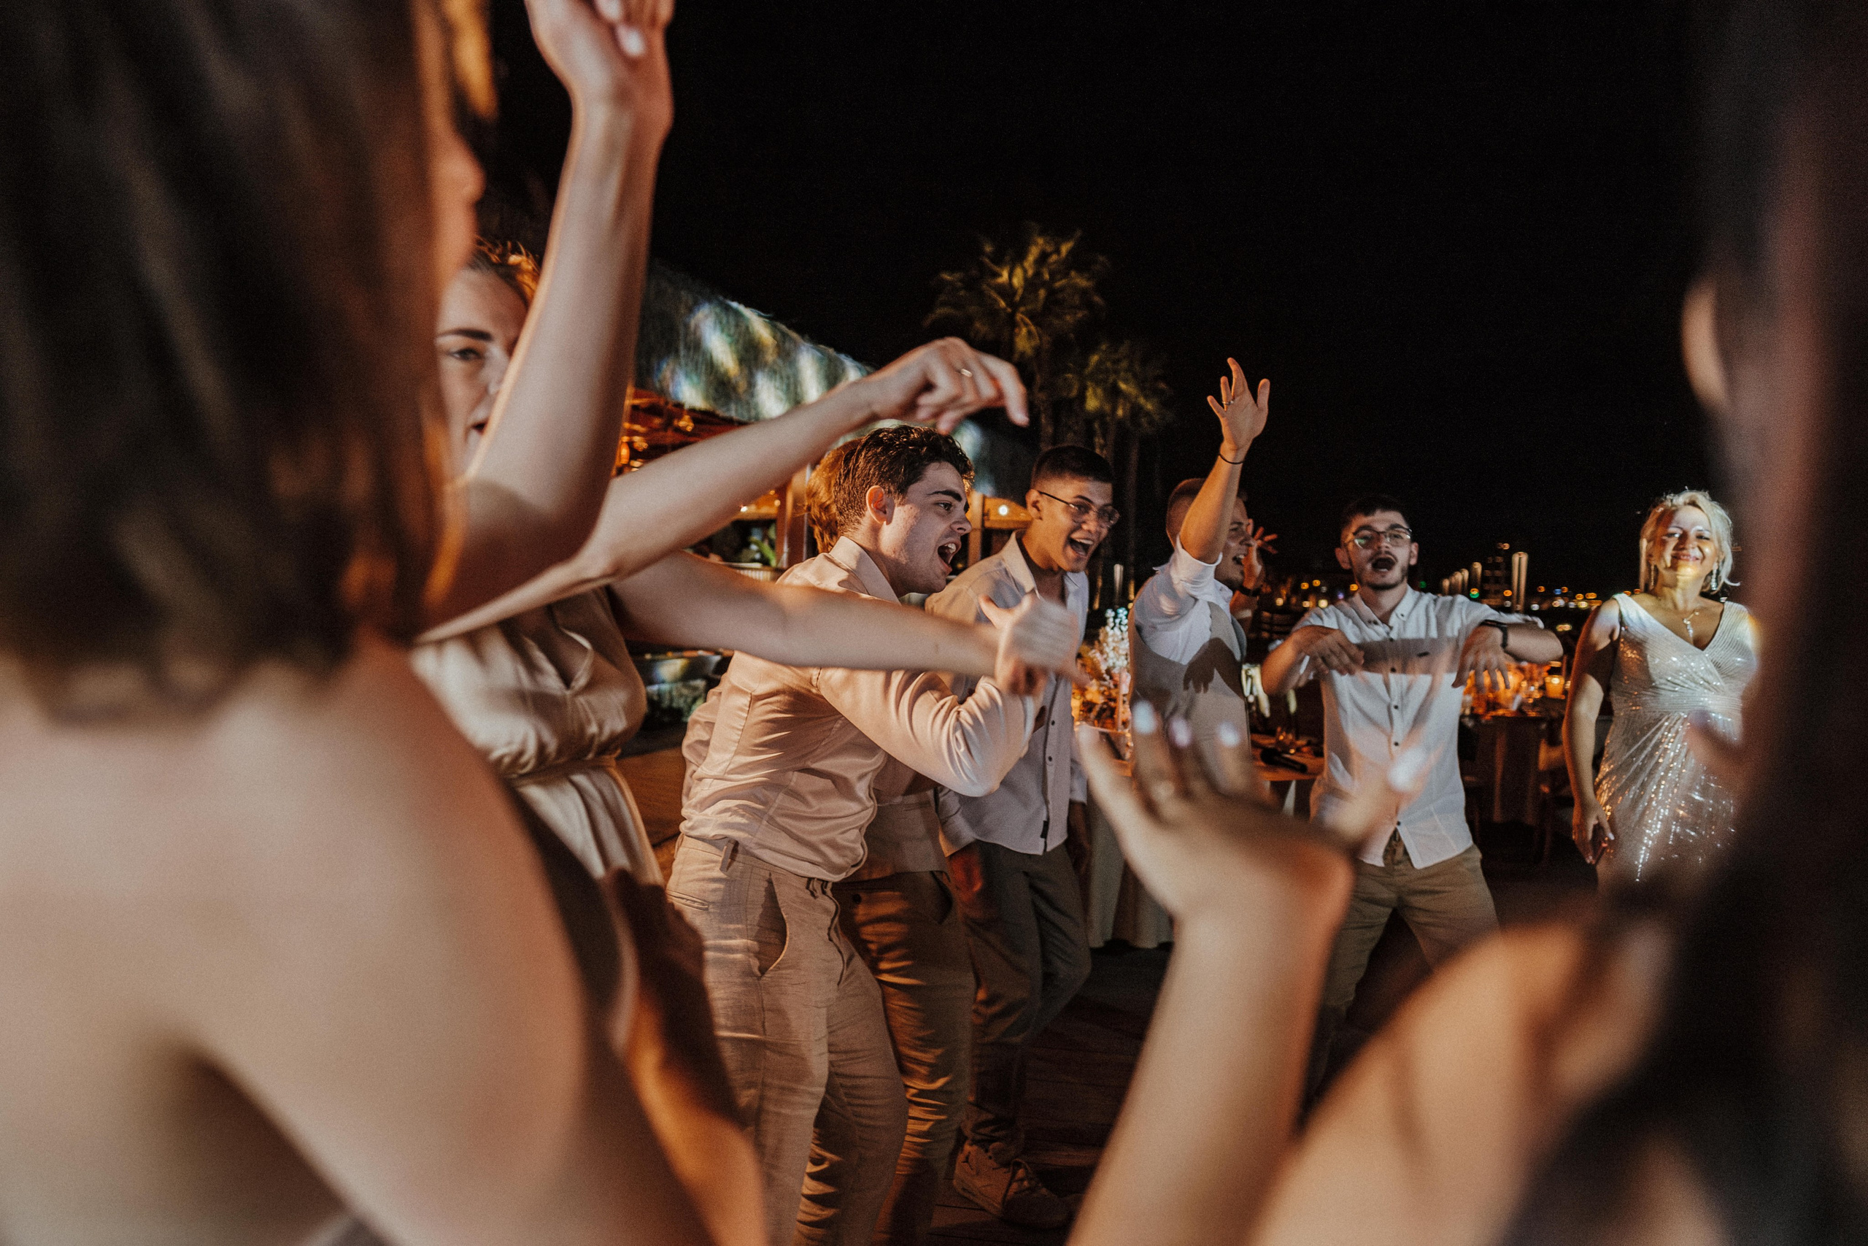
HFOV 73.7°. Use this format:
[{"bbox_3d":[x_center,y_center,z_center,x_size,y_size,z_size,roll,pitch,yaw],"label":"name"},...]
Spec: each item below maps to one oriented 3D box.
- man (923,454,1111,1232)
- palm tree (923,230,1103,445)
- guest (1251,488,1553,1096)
[{"bbox_3d":[0.190,0.440,2.750,0.520,1.650,0.560,-1,1,-41],"label":"man"},{"bbox_3d":[1.650,-3.500,25.000,3.600,9.000,3.600,0,1,0],"label":"palm tree"},{"bbox_3d":[1.160,0.480,3.030,0.720,1.590,0.500,0,1,16],"label":"guest"}]

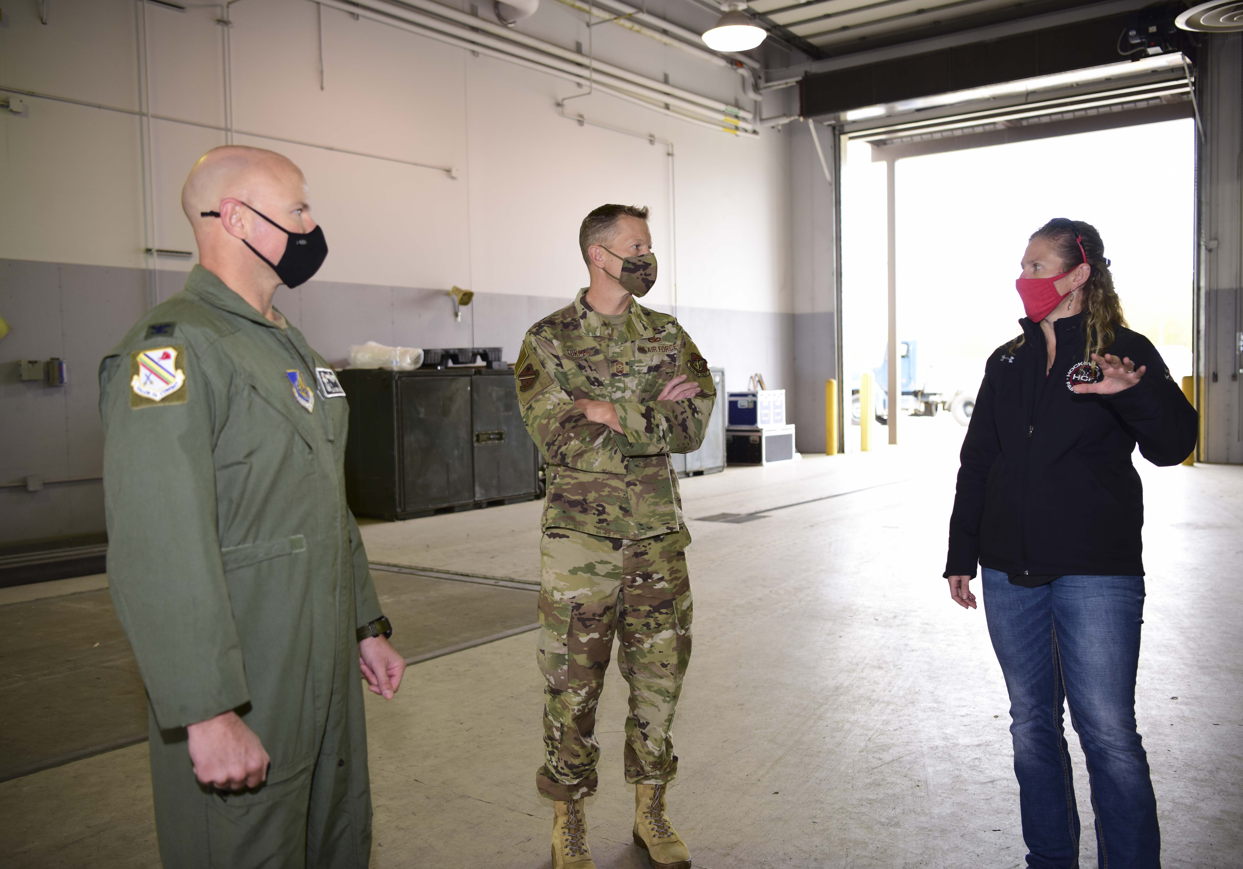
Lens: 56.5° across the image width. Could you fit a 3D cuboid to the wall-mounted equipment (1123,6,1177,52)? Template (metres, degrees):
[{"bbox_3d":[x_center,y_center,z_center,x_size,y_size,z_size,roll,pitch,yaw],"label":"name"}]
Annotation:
[{"bbox_3d":[7.081,-5.398,15.451,0.600,0.430,0.380,1,3,37],"label":"wall-mounted equipment"}]

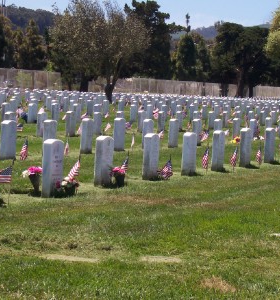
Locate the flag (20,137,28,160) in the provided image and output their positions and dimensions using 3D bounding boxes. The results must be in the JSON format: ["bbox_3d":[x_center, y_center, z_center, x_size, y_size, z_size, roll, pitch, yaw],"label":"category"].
[{"bbox_3d":[-1.747,-0.008,19.400,0.125,0.330,0.100,2,3,0],"label":"flag"}]

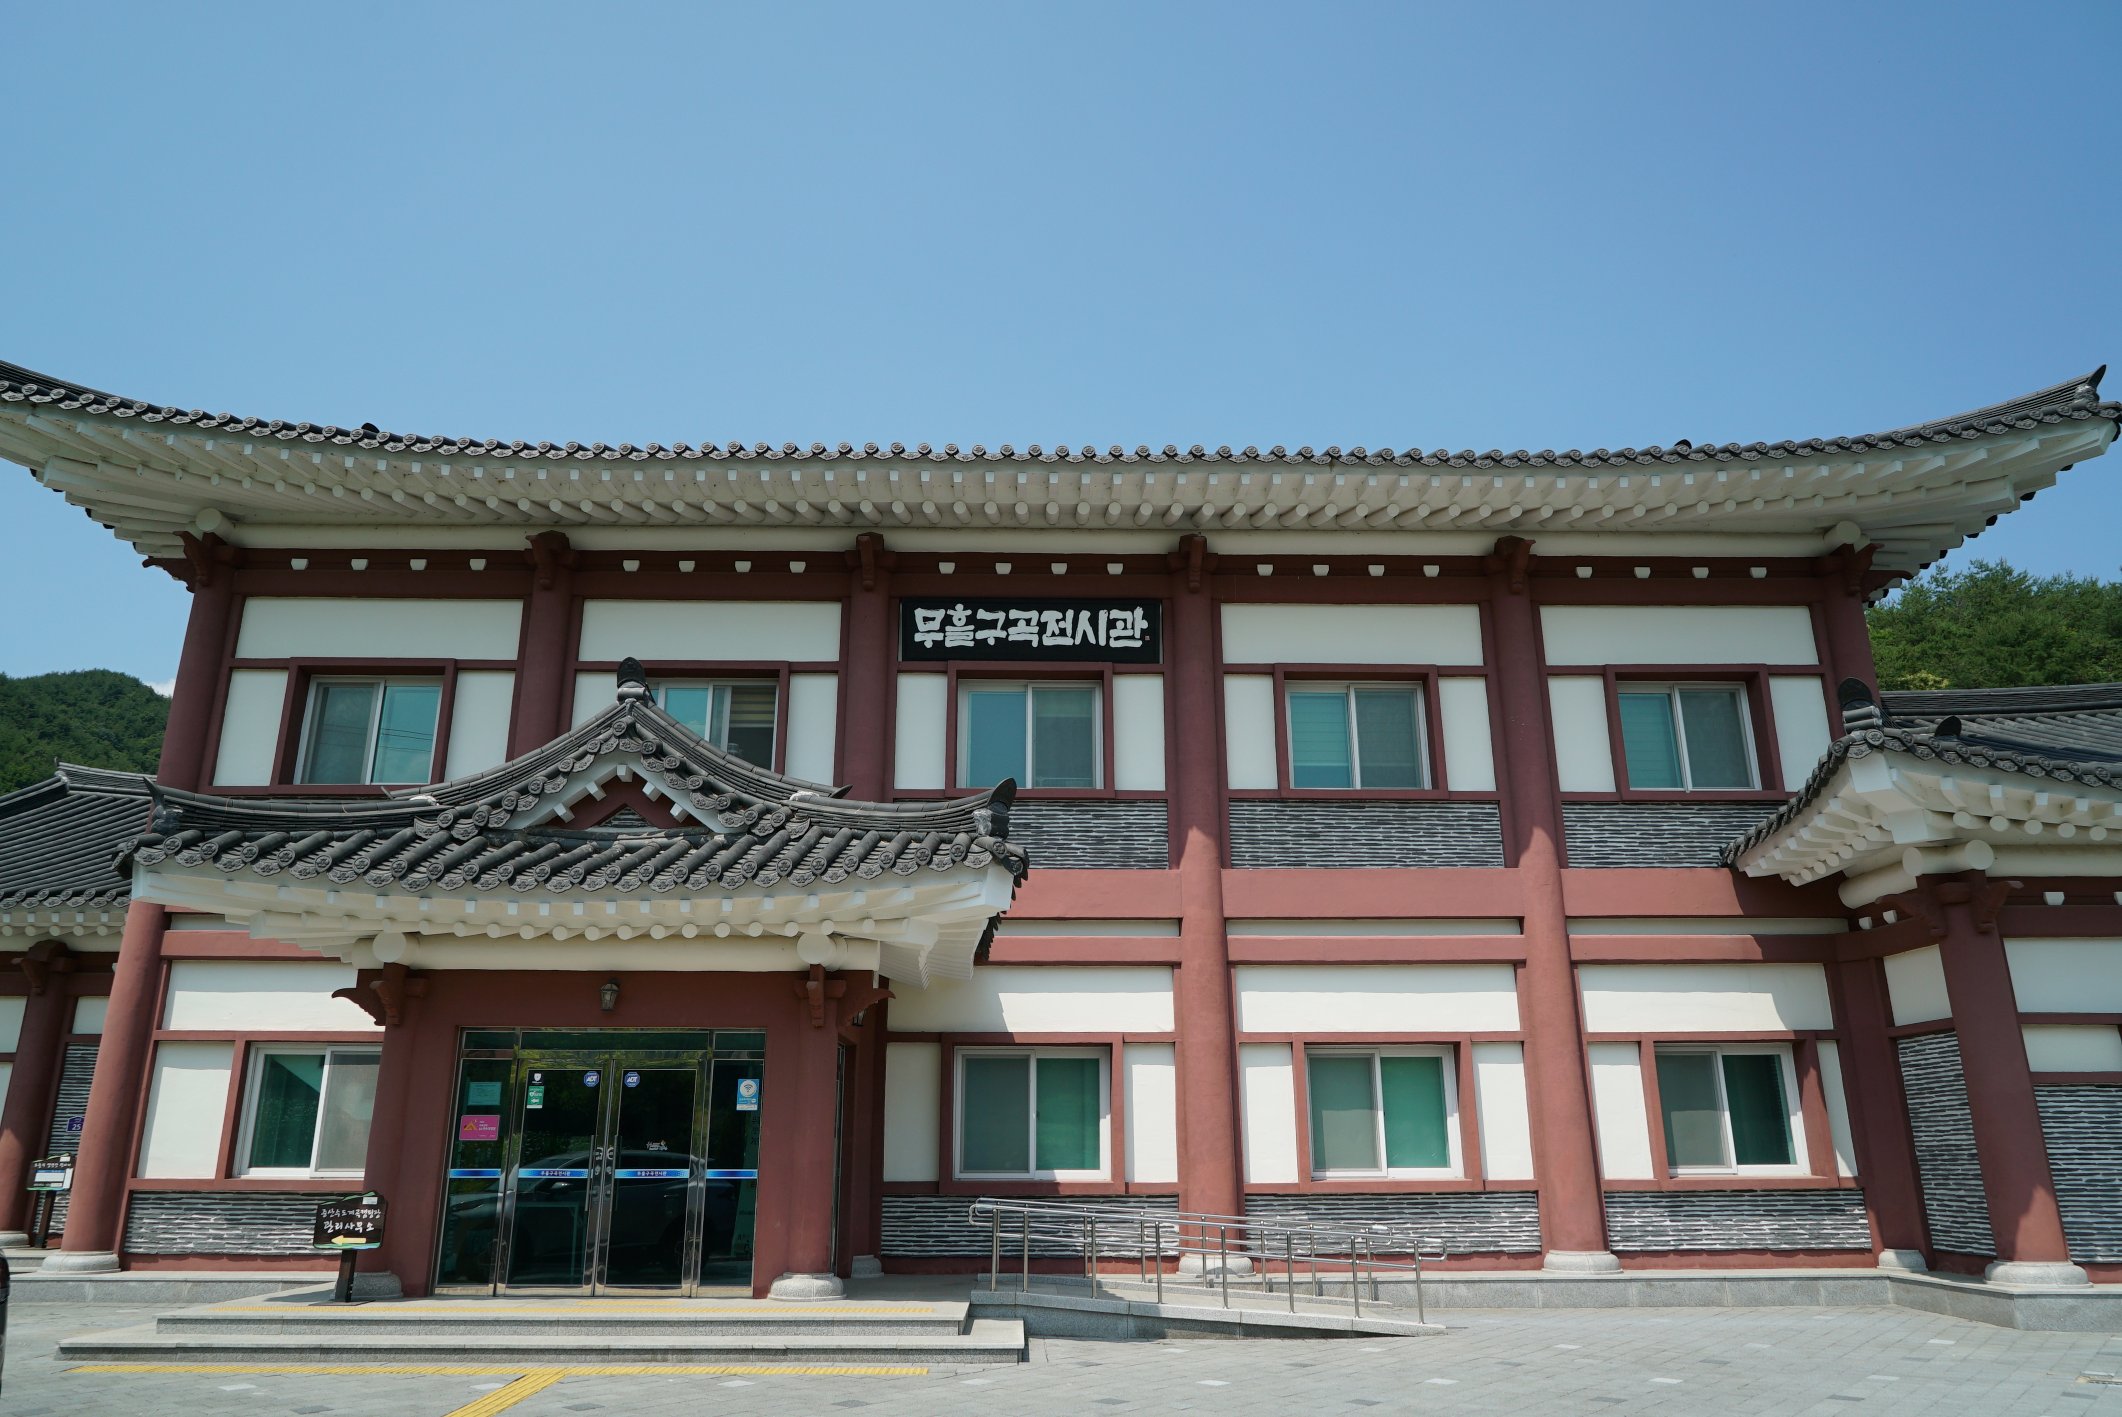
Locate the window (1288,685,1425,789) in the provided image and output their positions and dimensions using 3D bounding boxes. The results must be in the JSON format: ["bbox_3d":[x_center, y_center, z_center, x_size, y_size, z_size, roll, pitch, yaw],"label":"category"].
[{"bbox_3d":[3.560,0.328,17.004,1.658,1.341,0.130,0,-16,-1],"label":"window"}]

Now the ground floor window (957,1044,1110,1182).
[{"bbox_3d":[-0.307,4.485,15.695,1.697,1.429,0.130,0,-16,-1],"label":"ground floor window"}]

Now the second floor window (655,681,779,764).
[{"bbox_3d":[-4.228,0.270,16.726,1.660,1.330,0.150,0,-17,-1],"label":"second floor window"}]

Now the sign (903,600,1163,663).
[{"bbox_3d":[-0.360,-0.927,17.061,3.127,0.821,0.120,0,-16,-1],"label":"sign"}]

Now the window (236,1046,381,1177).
[{"bbox_3d":[-8.058,4.375,15.386,1.660,1.430,0.150,0,-17,-1],"label":"window"}]

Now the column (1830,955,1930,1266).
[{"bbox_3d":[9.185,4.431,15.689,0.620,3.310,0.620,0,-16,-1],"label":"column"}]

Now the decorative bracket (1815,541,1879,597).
[{"bbox_3d":[9.302,-1.665,16.801,0.560,0.620,0.600,0,-17,-1],"label":"decorative bracket"}]

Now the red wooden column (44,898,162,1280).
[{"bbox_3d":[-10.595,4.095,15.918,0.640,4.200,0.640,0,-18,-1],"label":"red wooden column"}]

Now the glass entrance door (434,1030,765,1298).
[{"bbox_3d":[-4.291,4.224,13.285,2.940,2.410,0.180,0,-17,-1],"label":"glass entrance door"}]

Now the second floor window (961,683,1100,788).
[{"bbox_3d":[-0.359,0.287,16.811,1.670,1.330,0.150,0,-17,-1],"label":"second floor window"}]

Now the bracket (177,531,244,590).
[{"bbox_3d":[-10.528,-1.860,17.484,0.620,0.700,0.620,0,-18,-1],"label":"bracket"}]

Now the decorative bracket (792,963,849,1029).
[{"bbox_3d":[-2.308,2.724,13.423,0.530,0.620,0.580,0,-18,-1],"label":"decorative bracket"}]

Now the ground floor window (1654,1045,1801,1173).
[{"bbox_3d":[7.505,4.501,15.848,1.627,1.426,0.130,0,-16,-1],"label":"ground floor window"}]

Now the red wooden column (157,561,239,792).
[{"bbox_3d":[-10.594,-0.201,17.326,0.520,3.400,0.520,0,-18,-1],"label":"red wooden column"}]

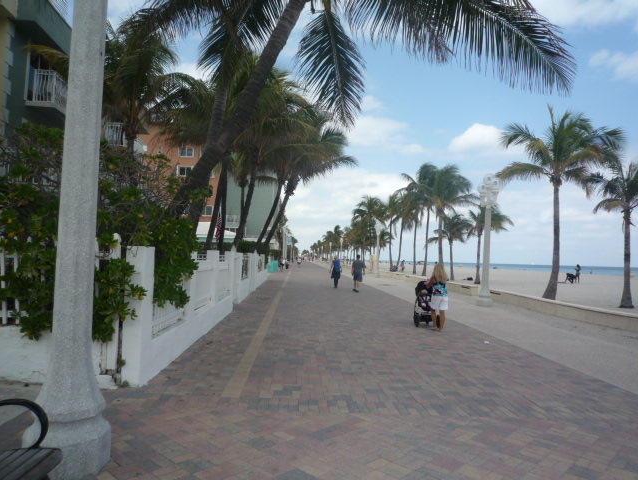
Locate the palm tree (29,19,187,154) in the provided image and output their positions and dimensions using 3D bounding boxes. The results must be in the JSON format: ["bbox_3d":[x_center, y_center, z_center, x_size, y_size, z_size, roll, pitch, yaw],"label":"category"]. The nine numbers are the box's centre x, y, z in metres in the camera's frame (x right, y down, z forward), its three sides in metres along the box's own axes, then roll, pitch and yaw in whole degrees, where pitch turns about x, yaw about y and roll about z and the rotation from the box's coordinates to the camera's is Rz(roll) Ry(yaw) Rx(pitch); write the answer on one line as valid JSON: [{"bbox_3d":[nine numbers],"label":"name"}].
[{"bbox_3d":[-6.149,-2.445,13.821,4.700,8.540,4.700,2,-2,-2],"label":"palm tree"}]

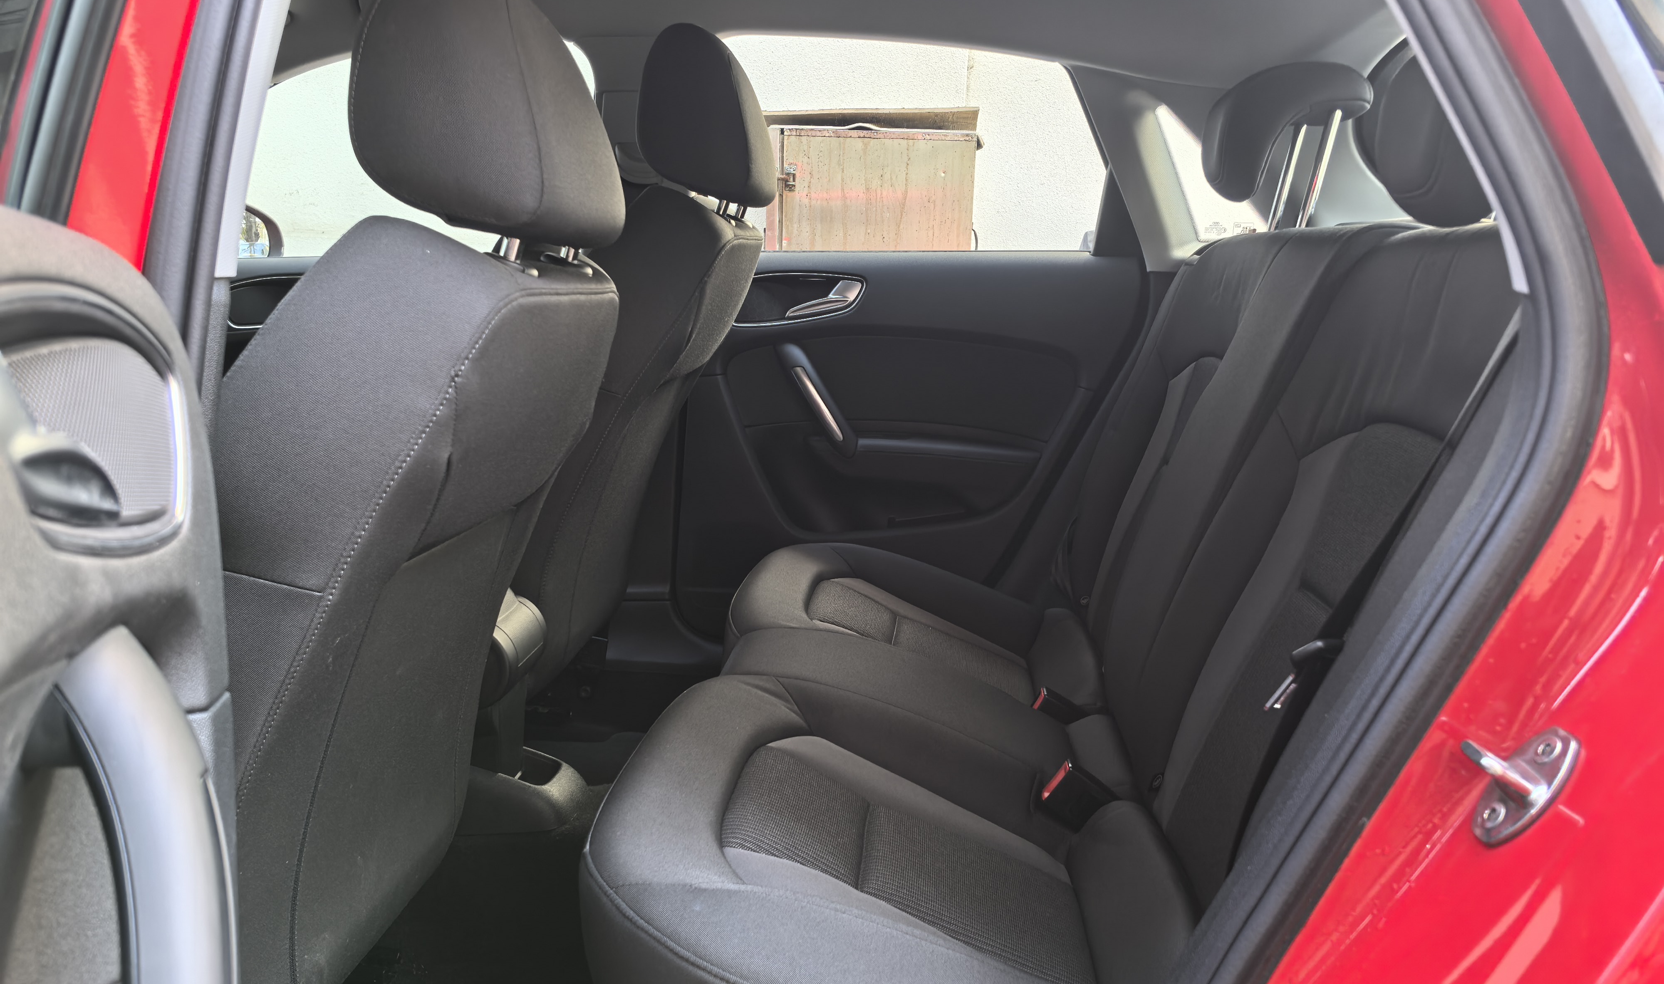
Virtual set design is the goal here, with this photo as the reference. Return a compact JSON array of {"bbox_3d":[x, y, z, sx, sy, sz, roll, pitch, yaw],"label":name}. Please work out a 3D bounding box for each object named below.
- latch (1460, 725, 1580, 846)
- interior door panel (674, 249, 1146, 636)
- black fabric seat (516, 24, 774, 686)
[{"bbox_3d":[0.354,0.147,0.685,0.048,0.078,0.040,37,0,-16],"label":"latch"},{"bbox_3d":[0.113,-0.087,2.137,0.785,0.632,0.122,2,10,5],"label":"interior door panel"},{"bbox_3d":[-0.504,-0.174,1.835,0.806,0.908,0.530,2,10,5],"label":"black fabric seat"}]

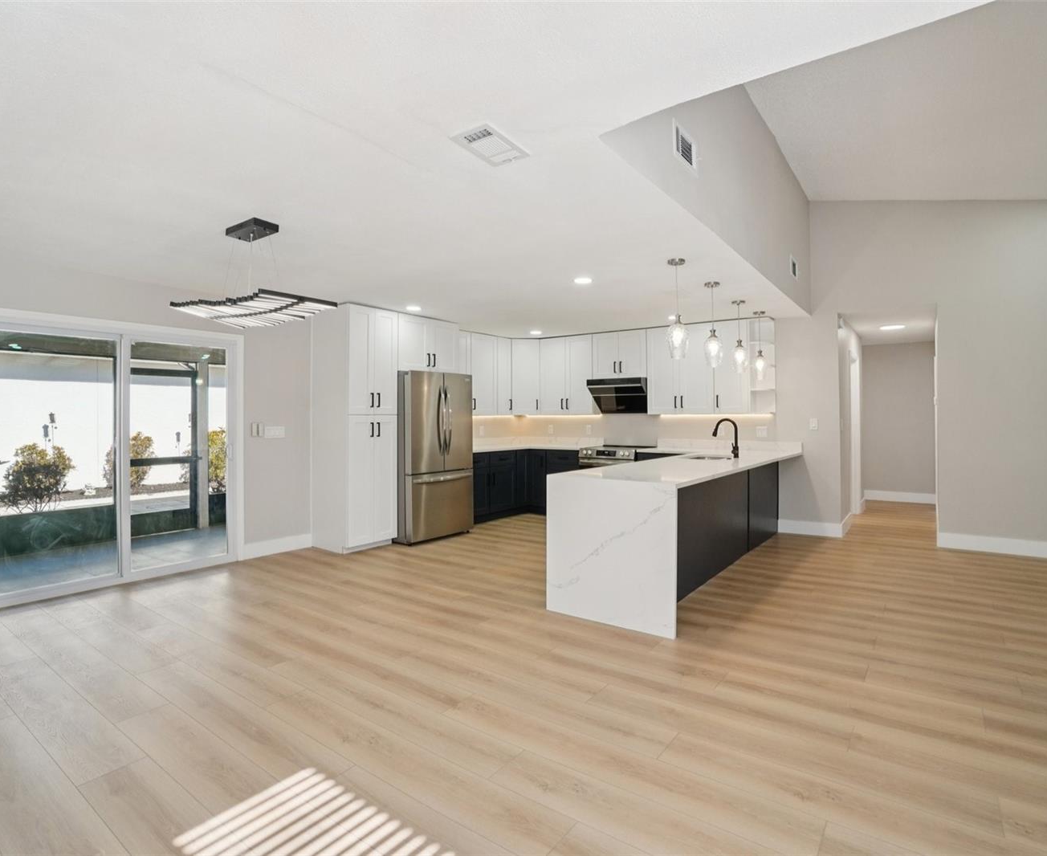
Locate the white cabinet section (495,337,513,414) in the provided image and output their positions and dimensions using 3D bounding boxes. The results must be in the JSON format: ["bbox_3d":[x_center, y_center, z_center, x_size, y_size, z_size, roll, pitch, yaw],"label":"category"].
[{"bbox_3d":[-0.393,-0.722,7.574,0.330,1.063,0.320,1,1,37],"label":"white cabinet section"}]

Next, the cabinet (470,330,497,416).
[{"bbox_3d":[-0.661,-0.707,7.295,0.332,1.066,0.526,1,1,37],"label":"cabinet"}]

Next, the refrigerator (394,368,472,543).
[{"bbox_3d":[-1.171,0.317,6.199,0.765,1.818,0.925,0,0,38],"label":"refrigerator"}]

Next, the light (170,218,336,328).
[{"bbox_3d":[-1.630,-0.937,3.217,1.000,0.557,0.440,0,0,38],"label":"light"}]

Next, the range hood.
[{"bbox_3d":[1.319,-0.411,7.092,0.770,0.450,0.500,0,0,38],"label":"range hood"}]

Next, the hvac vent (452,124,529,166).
[{"bbox_3d":[-0.143,-1.217,2.326,0.201,0.018,0.315,0,0,38],"label":"hvac vent"}]

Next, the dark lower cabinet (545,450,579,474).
[{"bbox_3d":[0.713,0.741,7.405,0.545,0.885,0.620,1,1,37],"label":"dark lower cabinet"}]

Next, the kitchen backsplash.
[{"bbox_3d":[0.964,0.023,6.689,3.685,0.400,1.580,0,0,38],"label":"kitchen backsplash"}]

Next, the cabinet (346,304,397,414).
[{"bbox_3d":[-1.764,-0.678,5.611,0.621,1.066,0.615,1,1,37],"label":"cabinet"}]

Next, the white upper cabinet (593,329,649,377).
[{"bbox_3d":[1.339,-0.954,7.083,0.781,0.574,0.327,1,1,37],"label":"white upper cabinet"}]

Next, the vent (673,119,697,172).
[{"bbox_3d":[0.872,-1.510,2.869,0.020,0.180,0.340,1,1,37],"label":"vent"}]

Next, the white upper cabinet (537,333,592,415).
[{"bbox_3d":[0.683,-0.714,7.587,0.869,1.066,0.327,1,1,37],"label":"white upper cabinet"}]

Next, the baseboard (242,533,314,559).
[{"bbox_3d":[-2.413,1.156,5.294,0.016,0.134,0.710,1,1,37],"label":"baseboard"}]

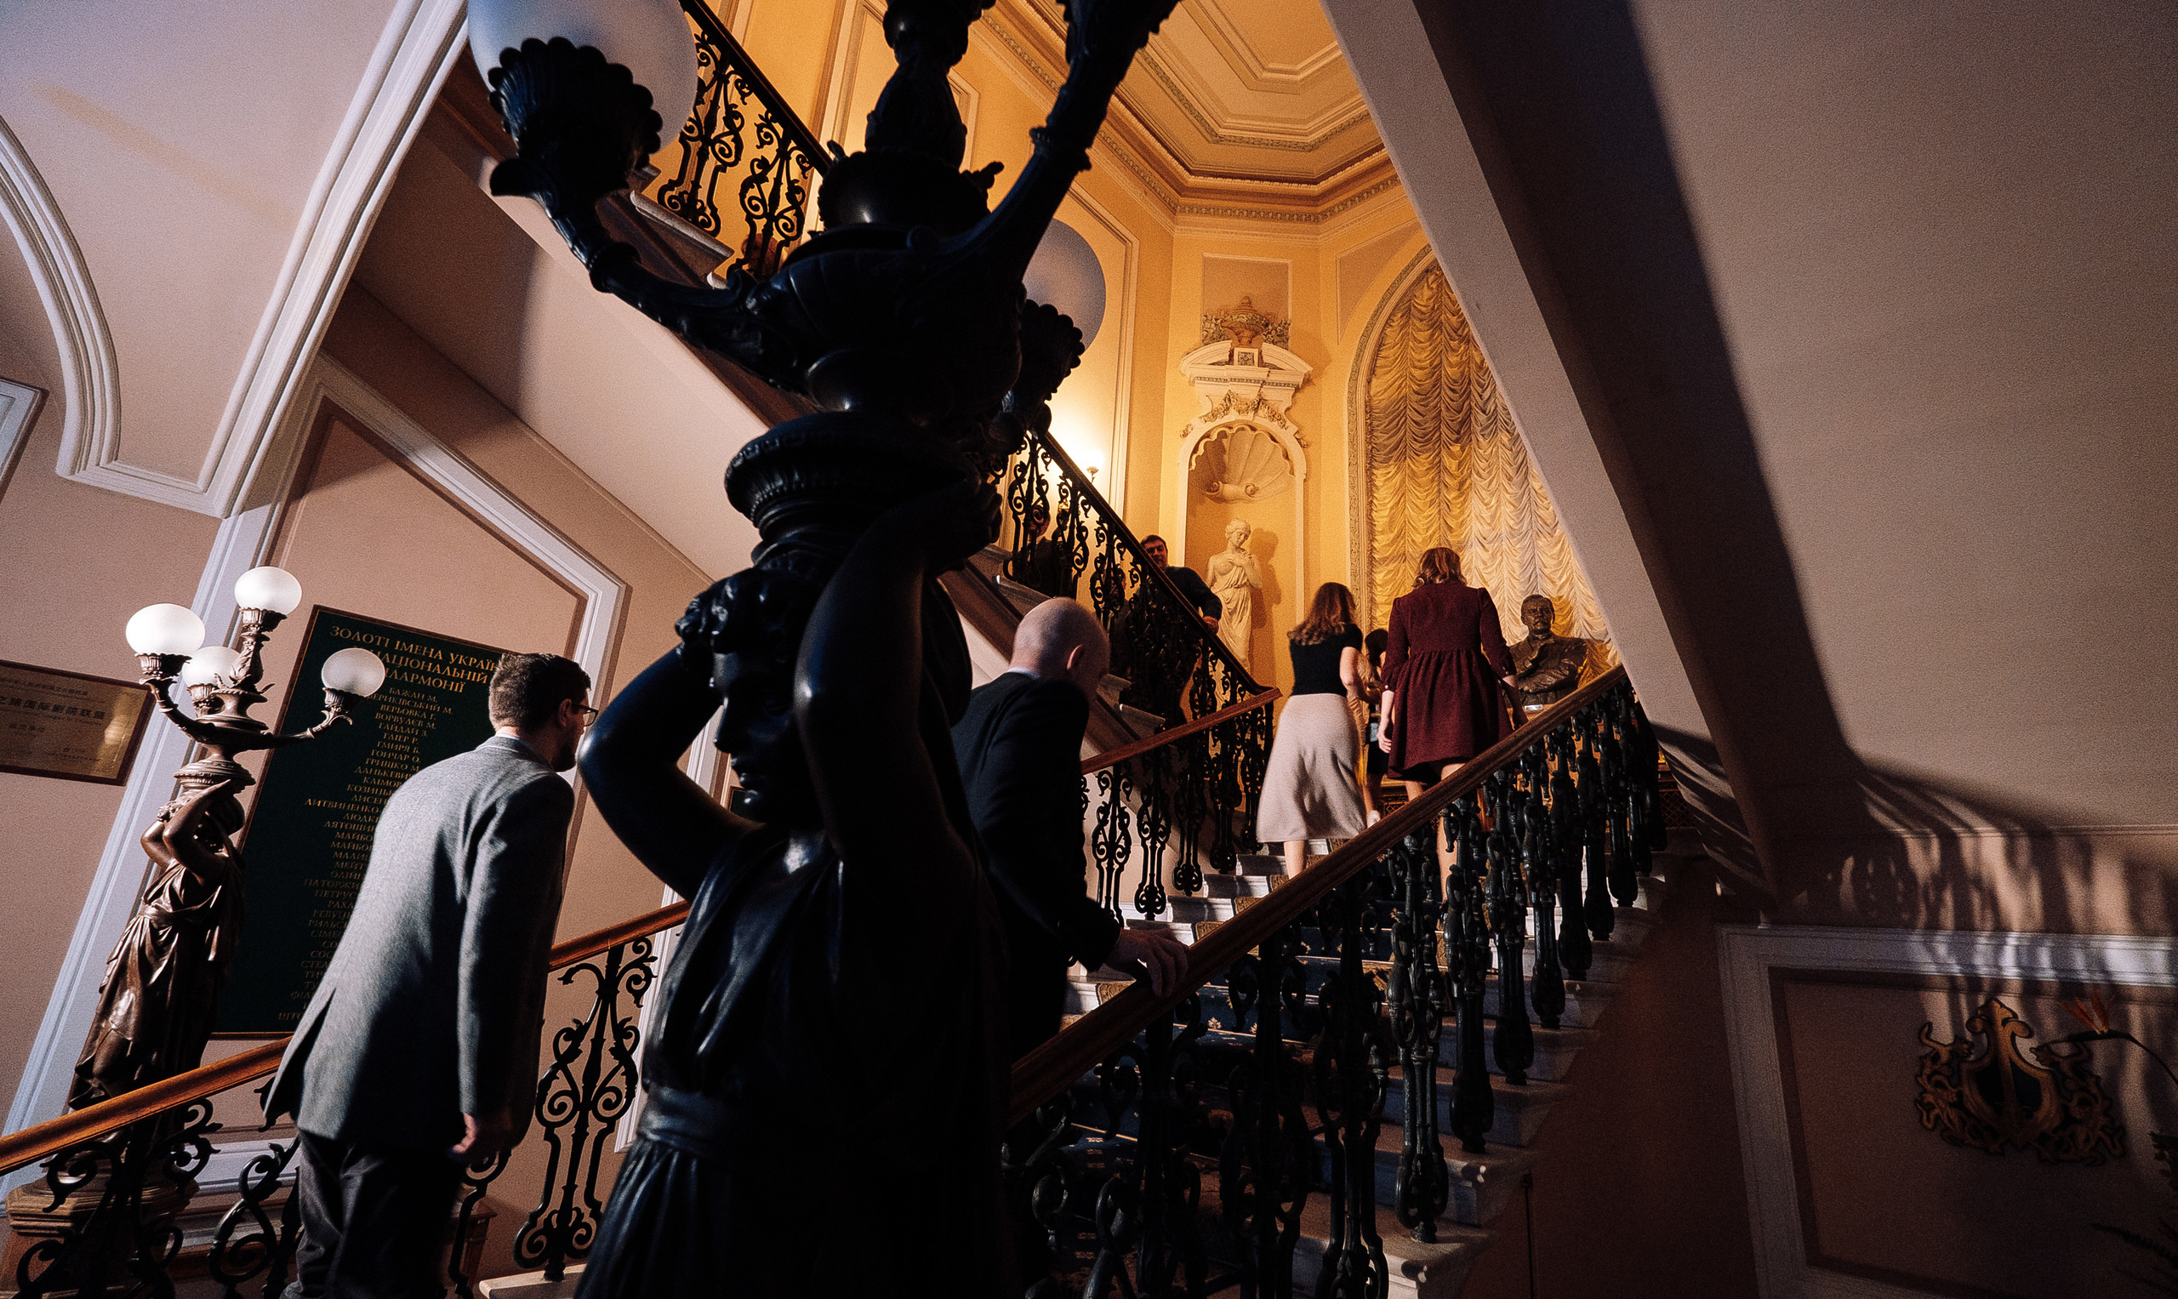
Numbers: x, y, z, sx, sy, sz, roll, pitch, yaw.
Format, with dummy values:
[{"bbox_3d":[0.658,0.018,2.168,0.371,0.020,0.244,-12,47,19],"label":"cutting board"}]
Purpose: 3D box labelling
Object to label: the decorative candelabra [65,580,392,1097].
[{"bbox_3d":[-2.507,0.541,2.569,0.550,1.600,0.580,-11,-22,42],"label":"decorative candelabra"}]

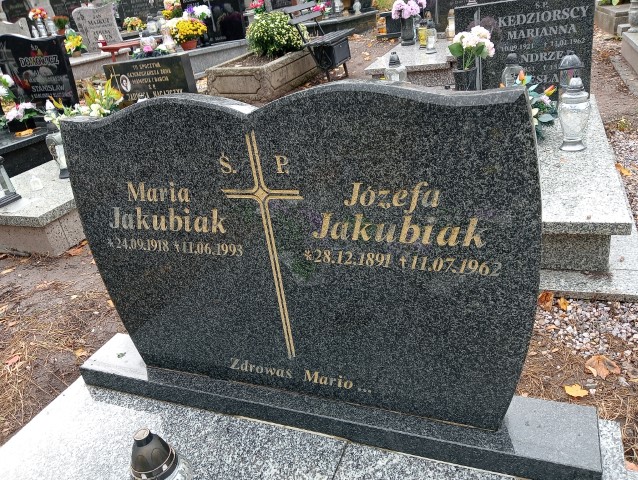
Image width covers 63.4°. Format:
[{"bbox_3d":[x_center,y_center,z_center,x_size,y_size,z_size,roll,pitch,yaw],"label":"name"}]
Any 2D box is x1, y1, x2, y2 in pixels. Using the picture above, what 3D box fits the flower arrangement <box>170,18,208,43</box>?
[{"bbox_3d":[-1.970,-3.163,7.800,0.520,0.350,0.480,-14,27,-8],"label":"flower arrangement"}]

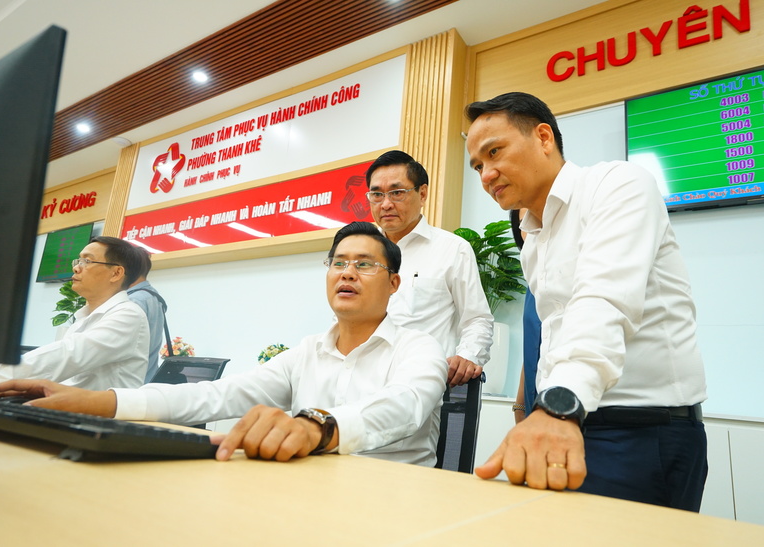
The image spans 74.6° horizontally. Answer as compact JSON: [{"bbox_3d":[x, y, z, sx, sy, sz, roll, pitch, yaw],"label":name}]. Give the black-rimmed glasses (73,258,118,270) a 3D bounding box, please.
[{"bbox_3d":[-0.911,-0.026,1.620,0.138,0.042,0.142,-7,-14,41],"label":"black-rimmed glasses"}]

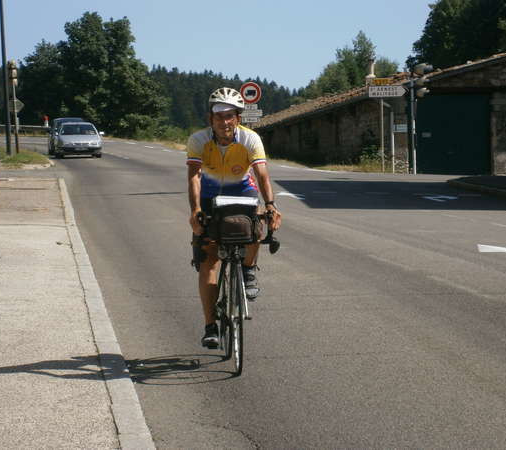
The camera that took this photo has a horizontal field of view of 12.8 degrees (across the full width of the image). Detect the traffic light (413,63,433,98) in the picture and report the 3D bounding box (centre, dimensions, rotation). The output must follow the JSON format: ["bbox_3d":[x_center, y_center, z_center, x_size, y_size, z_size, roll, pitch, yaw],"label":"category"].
[{"bbox_3d":[4.705,-3.976,62.000,0.460,0.980,0.360,-1,3,9],"label":"traffic light"}]

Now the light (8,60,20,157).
[{"bbox_3d":[-9.016,-4.432,85.000,0.400,3.500,0.420,-1,3,3],"label":"light"}]

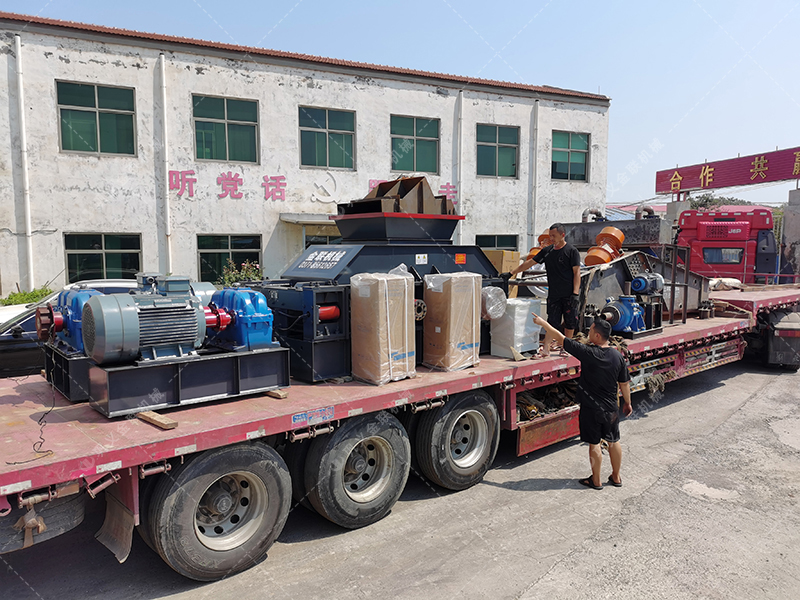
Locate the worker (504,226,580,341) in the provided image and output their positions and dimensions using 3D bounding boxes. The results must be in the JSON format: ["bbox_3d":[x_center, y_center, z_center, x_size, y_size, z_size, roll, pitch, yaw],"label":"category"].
[{"bbox_3d":[1.698,-0.135,7.311,0.929,1.616,0.465,2,5,20],"label":"worker"}]

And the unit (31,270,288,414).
[{"bbox_3d":[-2.245,0.269,5.612,1.737,1.091,1.737,-4,7,-40],"label":"unit"}]

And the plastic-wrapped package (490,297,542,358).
[{"bbox_3d":[1.408,0.343,7.310,0.475,0.667,0.394,-4,7,-40],"label":"plastic-wrapped package"}]

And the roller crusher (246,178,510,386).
[{"bbox_3d":[-0.162,-0.384,7.038,2.828,2.151,1.343,-4,7,-40],"label":"roller crusher"}]

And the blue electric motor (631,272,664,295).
[{"bbox_3d":[3.760,-0.253,9.183,0.586,0.343,0.313,-4,7,-40],"label":"blue electric motor"}]

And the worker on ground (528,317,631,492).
[{"bbox_3d":[1.963,1.061,6.373,0.707,1.778,0.727,-3,6,-30],"label":"worker on ground"}]

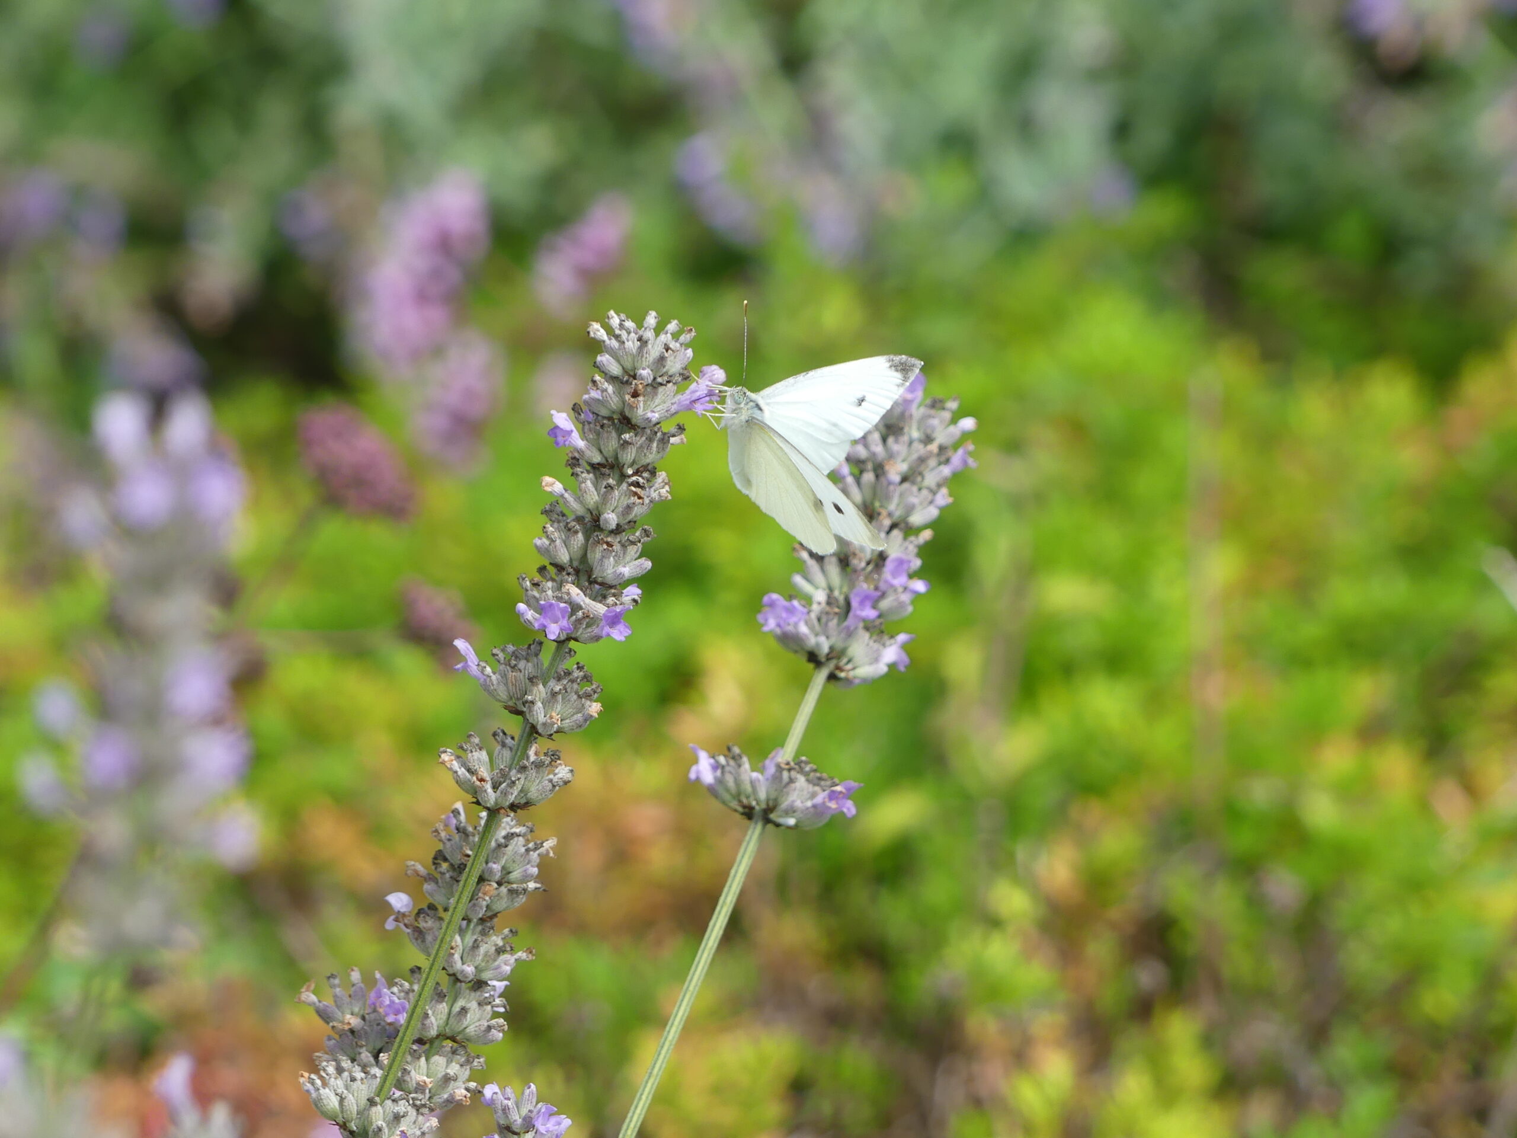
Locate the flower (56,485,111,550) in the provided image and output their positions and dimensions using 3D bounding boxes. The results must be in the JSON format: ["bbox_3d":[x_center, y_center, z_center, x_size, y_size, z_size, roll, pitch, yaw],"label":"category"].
[{"bbox_3d":[-0.079,-0.006,1.850,0.006,0.008,0.006,3,17,11],"label":"flower"}]

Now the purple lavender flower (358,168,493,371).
[{"bbox_3d":[-0.056,-0.050,2.650,0.016,0.032,0.016,19,16,0],"label":"purple lavender flower"}]

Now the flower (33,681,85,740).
[{"bbox_3d":[-0.082,0.017,1.850,0.006,0.007,0.006,3,17,11],"label":"flower"}]

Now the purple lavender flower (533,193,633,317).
[{"bbox_3d":[-0.029,-0.053,2.650,0.010,0.021,0.010,29,15,0],"label":"purple lavender flower"}]

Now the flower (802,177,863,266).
[{"bbox_3d":[0.015,-0.068,3.100,0.012,0.017,0.011,0,17,0],"label":"flower"}]

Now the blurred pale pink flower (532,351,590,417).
[{"bbox_3d":[-0.033,-0.031,2.620,0.011,0.011,0.011,0,22,0],"label":"blurred pale pink flower"}]

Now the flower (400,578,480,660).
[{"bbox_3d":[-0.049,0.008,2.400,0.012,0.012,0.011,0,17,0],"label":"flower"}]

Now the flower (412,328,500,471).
[{"bbox_3d":[-0.049,-0.028,2.600,0.012,0.021,0.012,15,16,0],"label":"flower"}]

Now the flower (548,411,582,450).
[{"bbox_3d":[-0.026,-0.019,2.150,0.005,0.005,0.005,11,20,32],"label":"flower"}]

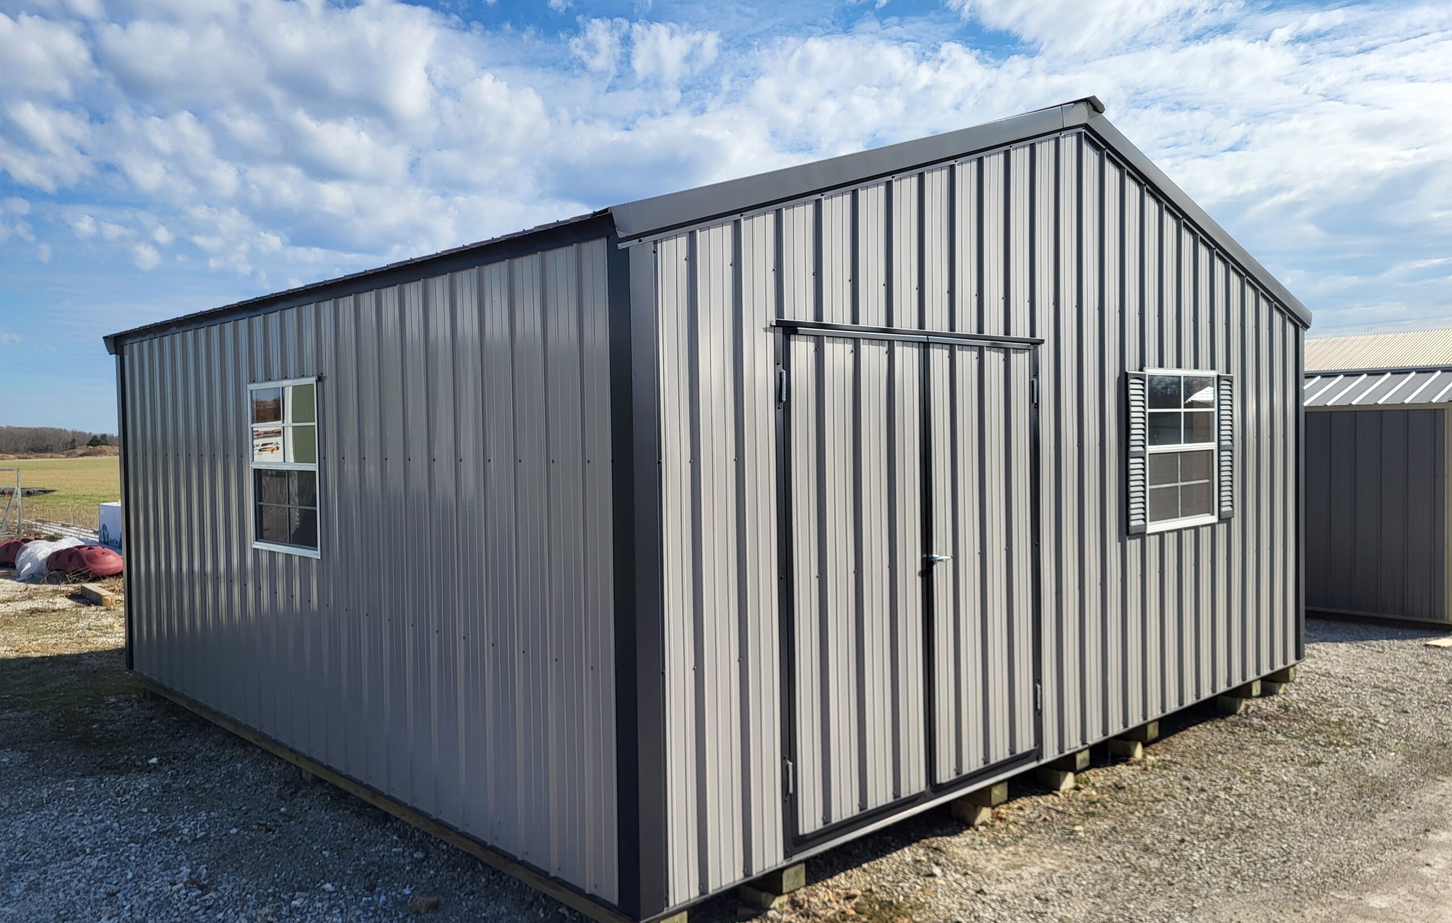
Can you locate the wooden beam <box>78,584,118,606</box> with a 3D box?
[{"bbox_3d":[-7.928,1.684,13.768,0.135,0.135,1.369,-2,2,-40],"label":"wooden beam"}]

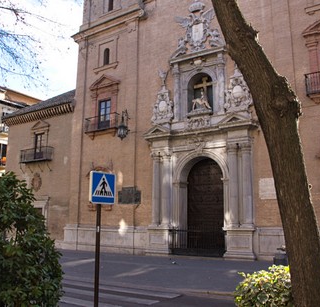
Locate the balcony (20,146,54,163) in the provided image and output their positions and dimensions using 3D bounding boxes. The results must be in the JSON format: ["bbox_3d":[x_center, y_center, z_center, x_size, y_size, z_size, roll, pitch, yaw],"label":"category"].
[{"bbox_3d":[-9.053,0.107,25.348,2.833,0.920,0.650,-6,-13,31],"label":"balcony"}]

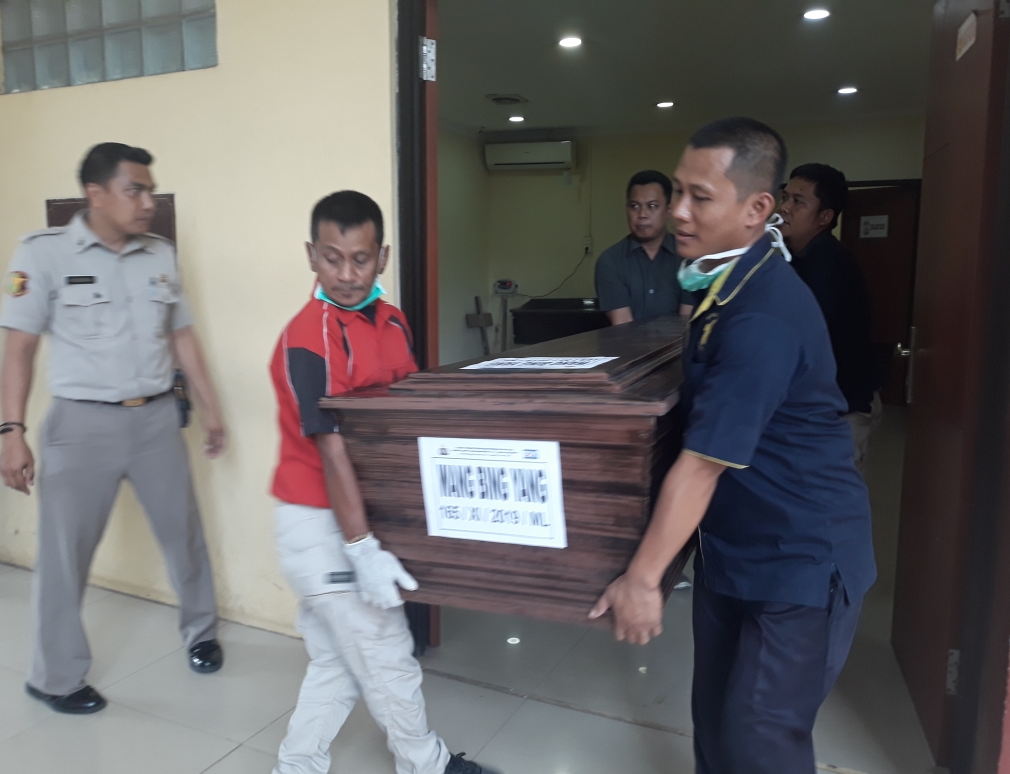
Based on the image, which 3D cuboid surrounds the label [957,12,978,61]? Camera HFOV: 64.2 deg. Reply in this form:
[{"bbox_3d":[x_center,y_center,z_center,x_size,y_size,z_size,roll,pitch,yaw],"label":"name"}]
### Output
[{"bbox_3d":[1.246,-0.944,2.170,0.004,0.090,0.200,3,9,17],"label":"label"}]

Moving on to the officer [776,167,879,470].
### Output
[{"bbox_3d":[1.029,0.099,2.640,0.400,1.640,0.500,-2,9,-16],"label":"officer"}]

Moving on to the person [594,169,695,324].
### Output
[{"bbox_3d":[0.550,0.019,3.094,0.510,1.660,0.380,3,9,14],"label":"person"}]

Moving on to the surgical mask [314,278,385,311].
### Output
[{"bbox_3d":[-0.321,-0.192,1.670,0.150,0.070,0.090,-1,8,-10],"label":"surgical mask"}]

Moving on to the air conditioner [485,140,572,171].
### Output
[{"bbox_3d":[0.260,-2.490,8.707,0.980,0.290,0.210,4,9,25],"label":"air conditioner"}]

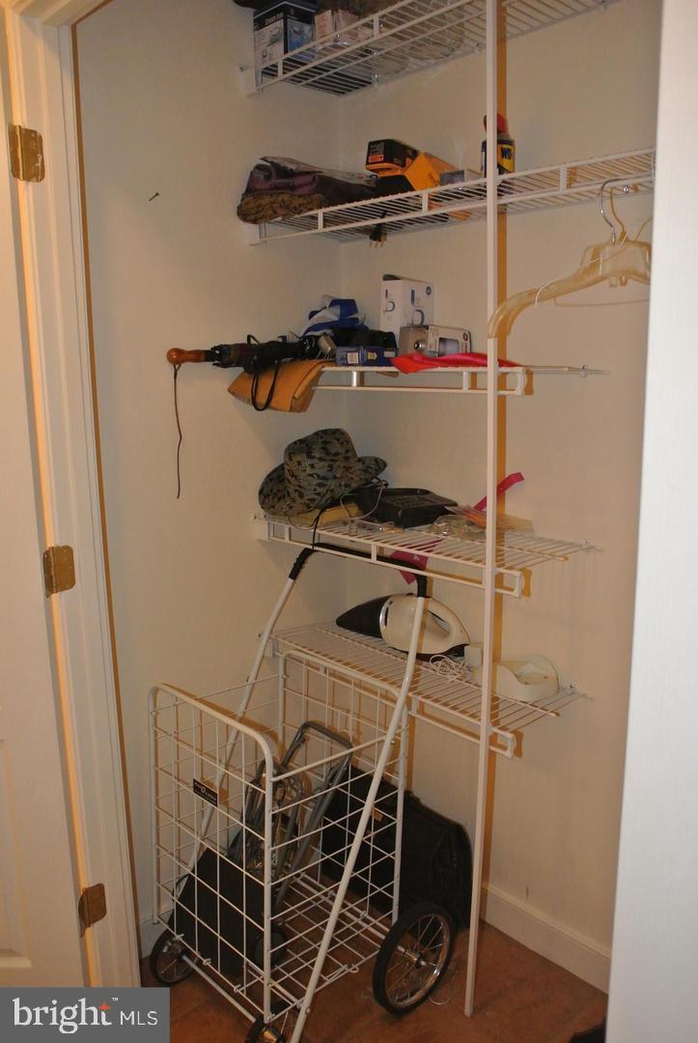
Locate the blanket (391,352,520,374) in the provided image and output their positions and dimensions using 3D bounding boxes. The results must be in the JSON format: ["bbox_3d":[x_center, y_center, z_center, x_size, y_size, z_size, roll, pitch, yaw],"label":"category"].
[{"bbox_3d":[0.211,-0.321,1.564,0.130,0.036,0.250,-11,15,-42],"label":"blanket"}]

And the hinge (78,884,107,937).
[{"bbox_3d":[-0.538,0.800,1.623,0.018,0.089,0.070,7,13,33],"label":"hinge"}]

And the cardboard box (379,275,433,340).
[{"bbox_3d":[0.134,-0.445,1.783,0.055,0.190,0.124,9,15,39],"label":"cardboard box"}]

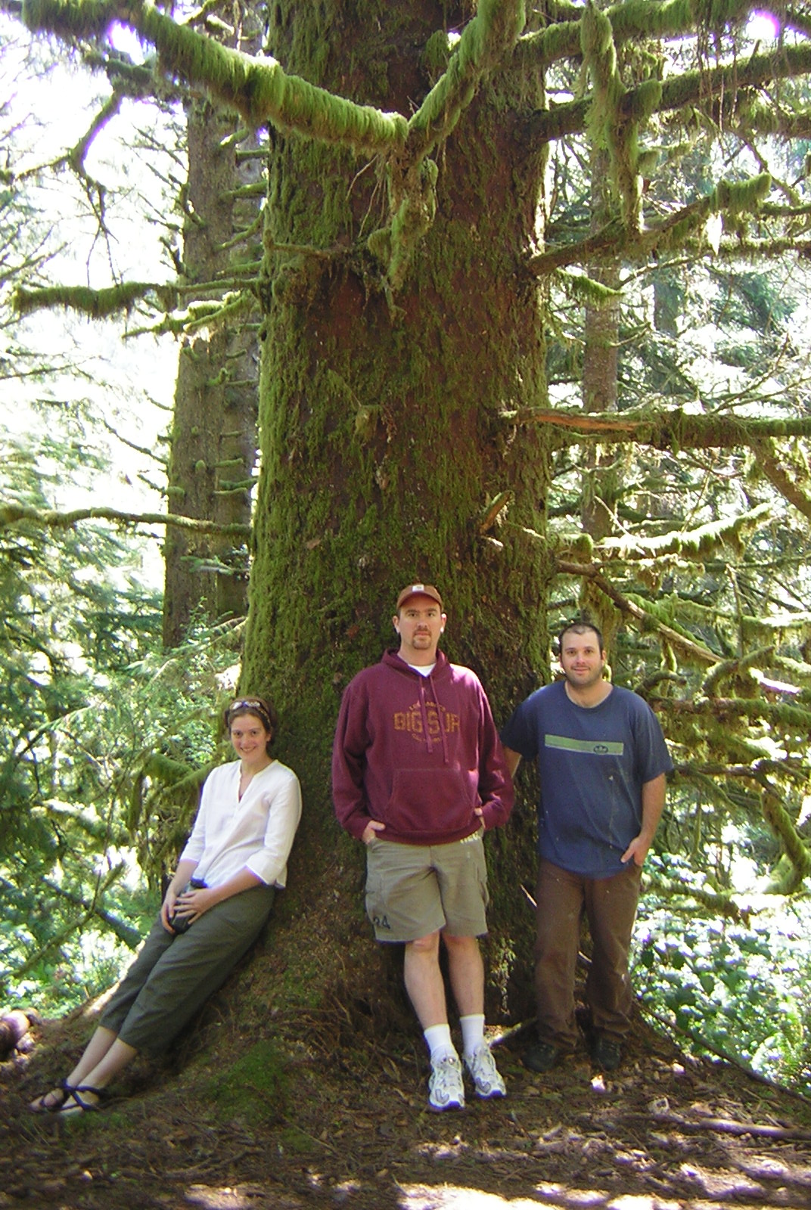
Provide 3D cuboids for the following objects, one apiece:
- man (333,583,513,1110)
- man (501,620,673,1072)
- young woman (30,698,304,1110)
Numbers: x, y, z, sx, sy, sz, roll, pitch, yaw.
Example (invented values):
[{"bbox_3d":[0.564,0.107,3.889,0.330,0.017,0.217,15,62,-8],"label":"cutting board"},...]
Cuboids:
[{"bbox_3d":[0.069,0.819,4.460,0.620,1.810,0.520,-2,-10,-3],"label":"man"},{"bbox_3d":[0.695,0.905,4.830,0.630,1.710,0.420,-1,-6,10],"label":"man"},{"bbox_3d":[-0.812,1.115,4.630,0.520,1.600,0.600,8,-16,39],"label":"young woman"}]

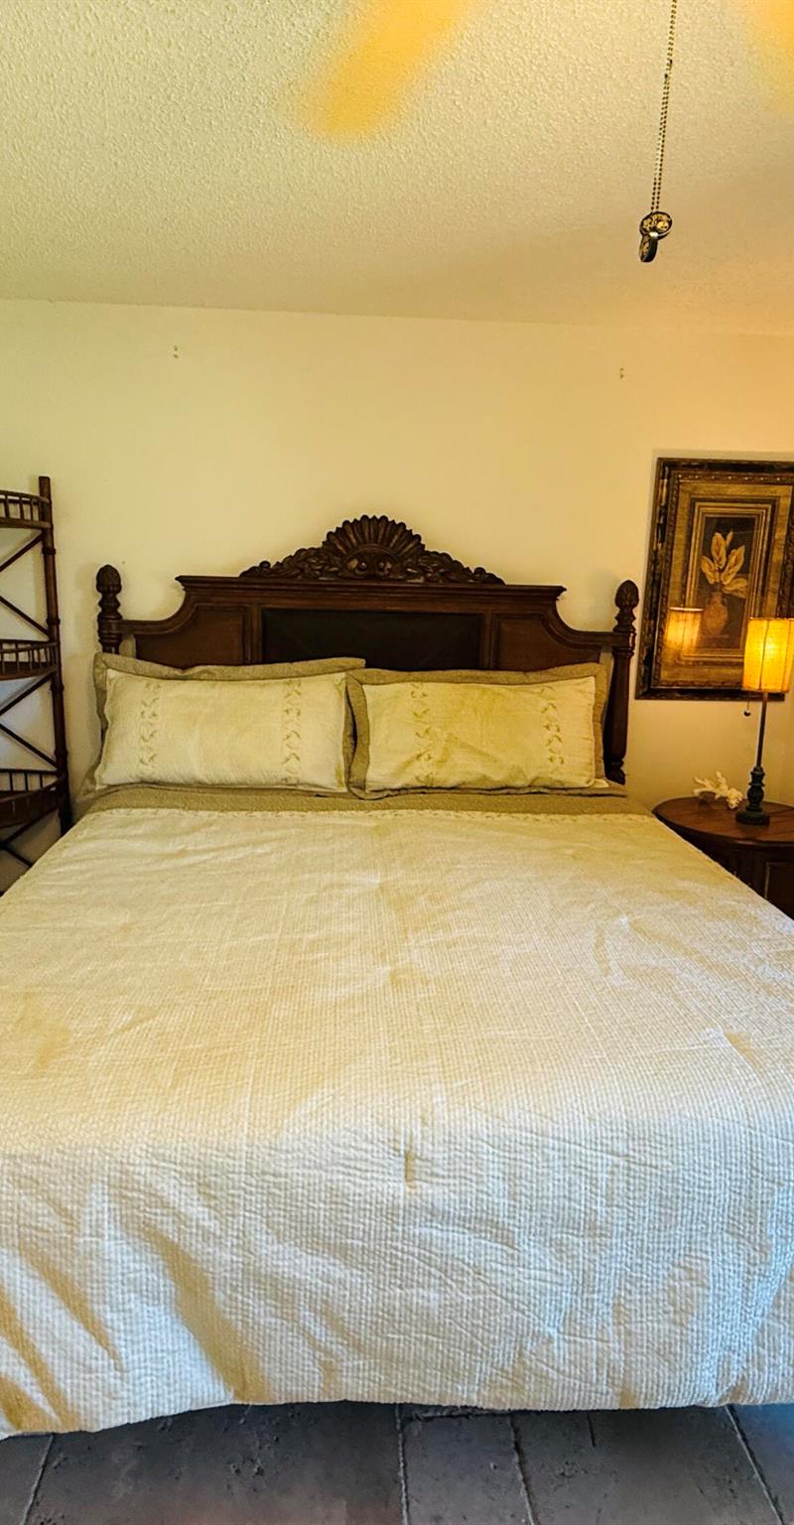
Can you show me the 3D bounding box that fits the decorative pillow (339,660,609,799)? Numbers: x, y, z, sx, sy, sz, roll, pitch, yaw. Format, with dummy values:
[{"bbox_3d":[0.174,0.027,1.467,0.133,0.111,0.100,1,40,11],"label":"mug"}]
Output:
[{"bbox_3d":[0.313,-0.124,3.048,0.980,0.480,0.190,0,-8,-4],"label":"decorative pillow"}]

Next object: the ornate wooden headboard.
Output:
[{"bbox_3d":[-0.099,-0.072,3.202,2.040,1.700,0.100,0,12,-4],"label":"ornate wooden headboard"}]

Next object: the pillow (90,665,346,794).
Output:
[{"bbox_3d":[-0.620,-0.126,2.949,0.920,0.470,0.190,0,-8,-4],"label":"pillow"}]

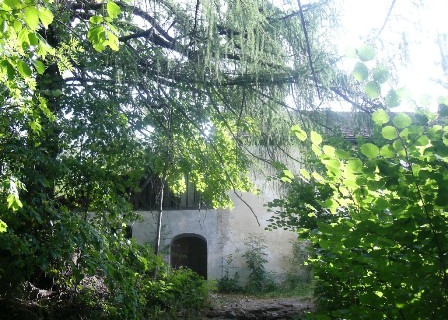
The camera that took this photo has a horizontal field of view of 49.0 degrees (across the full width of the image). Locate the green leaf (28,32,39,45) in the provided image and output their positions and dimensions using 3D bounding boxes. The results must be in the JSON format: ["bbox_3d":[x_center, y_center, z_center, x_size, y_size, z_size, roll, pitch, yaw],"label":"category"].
[{"bbox_3d":[-0.852,-0.542,2.200,0.042,0.056,0.022,-10,-6,-14],"label":"green leaf"}]

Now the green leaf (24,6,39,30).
[{"bbox_3d":[-0.861,-0.633,2.200,0.063,0.107,0.030,2,-8,-15],"label":"green leaf"}]

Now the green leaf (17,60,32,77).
[{"bbox_3d":[-0.891,-0.412,2.200,0.050,0.088,0.025,-33,-6,-9],"label":"green leaf"}]

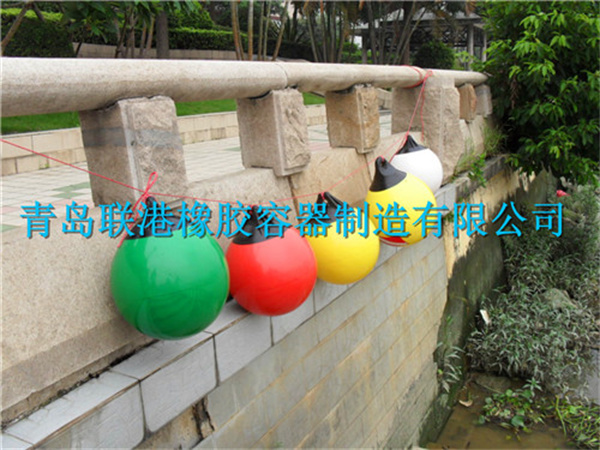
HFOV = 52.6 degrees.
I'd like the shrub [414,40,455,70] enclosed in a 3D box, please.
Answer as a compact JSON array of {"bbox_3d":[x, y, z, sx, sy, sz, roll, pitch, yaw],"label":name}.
[{"bbox_3d":[4.181,-5.089,19.000,1.310,1.400,1.310,-4,12,0],"label":"shrub"}]

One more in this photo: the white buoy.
[{"bbox_3d":[0.799,-0.391,4.222,0.380,0.470,0.380,-11,12,0],"label":"white buoy"}]

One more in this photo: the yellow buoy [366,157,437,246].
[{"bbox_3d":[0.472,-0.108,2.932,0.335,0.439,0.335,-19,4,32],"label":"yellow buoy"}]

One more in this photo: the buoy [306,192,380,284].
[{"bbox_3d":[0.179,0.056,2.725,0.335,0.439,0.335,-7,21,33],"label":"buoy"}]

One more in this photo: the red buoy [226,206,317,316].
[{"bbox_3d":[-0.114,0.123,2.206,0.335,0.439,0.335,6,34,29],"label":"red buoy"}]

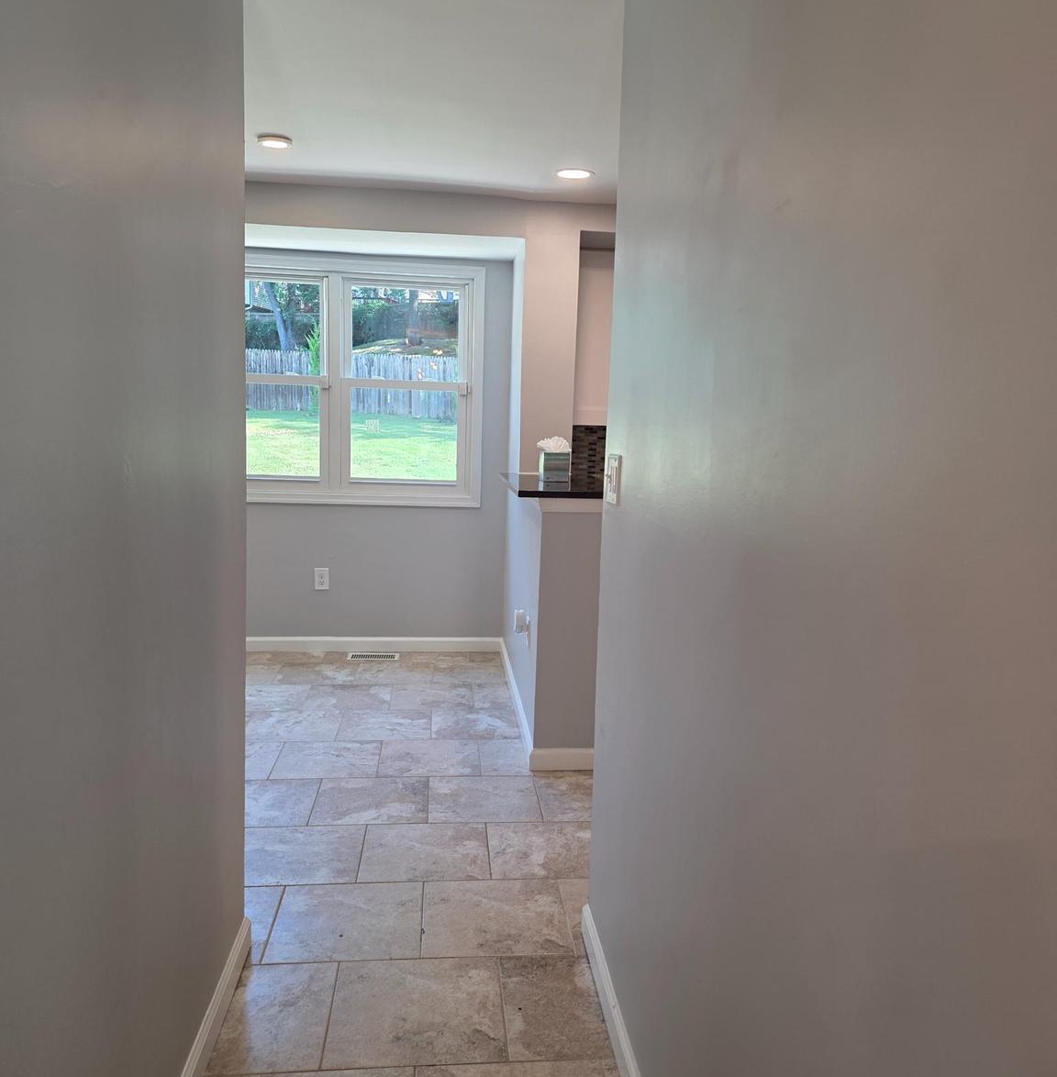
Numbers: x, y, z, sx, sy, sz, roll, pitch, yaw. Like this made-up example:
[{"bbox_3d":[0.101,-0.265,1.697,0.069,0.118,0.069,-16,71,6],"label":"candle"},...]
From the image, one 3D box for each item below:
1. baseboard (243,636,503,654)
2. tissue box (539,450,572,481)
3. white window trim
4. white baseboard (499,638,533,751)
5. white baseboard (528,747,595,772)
[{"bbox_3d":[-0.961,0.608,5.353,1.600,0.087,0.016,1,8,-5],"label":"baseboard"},{"bbox_3d":[0.112,-0.306,3.953,0.120,0.125,0.122,1,8,-5],"label":"tissue box"},{"bbox_3d":[-1.016,-0.851,5.136,1.530,1.325,0.060,1,8,-5],"label":"white window trim"},{"bbox_3d":[-0.071,0.744,4.544,0.016,0.087,1.790,1,8,-5],"label":"white baseboard"},{"bbox_3d":[0.147,0.868,3.680,0.280,0.087,0.016,1,8,-5],"label":"white baseboard"}]

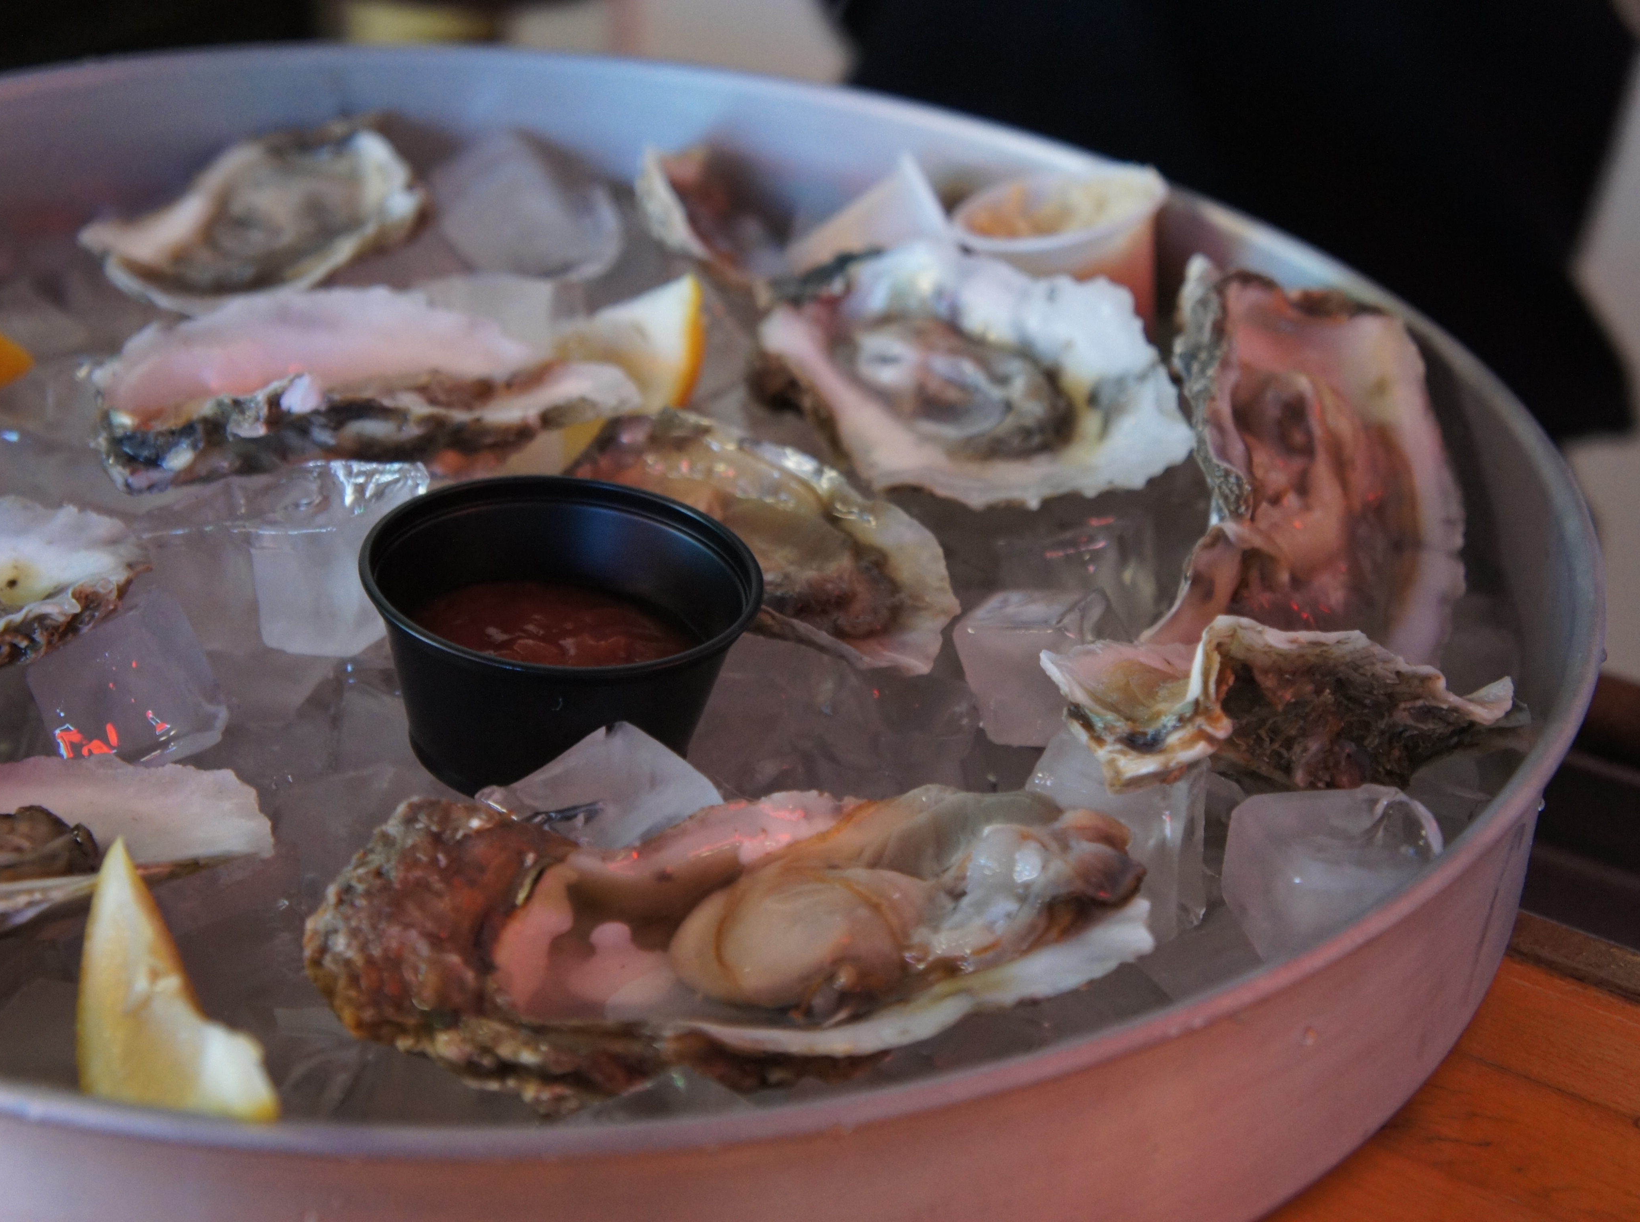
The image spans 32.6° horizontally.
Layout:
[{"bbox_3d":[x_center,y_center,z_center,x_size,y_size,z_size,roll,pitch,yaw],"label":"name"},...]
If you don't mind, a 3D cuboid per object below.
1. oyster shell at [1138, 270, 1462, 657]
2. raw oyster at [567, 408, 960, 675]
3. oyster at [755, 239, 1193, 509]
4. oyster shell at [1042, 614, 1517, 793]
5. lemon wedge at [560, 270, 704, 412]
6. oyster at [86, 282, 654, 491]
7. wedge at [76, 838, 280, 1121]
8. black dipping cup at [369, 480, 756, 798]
[{"bbox_3d":[0.099,-0.031,0.567,0.060,0.034,0.098,-1,55,1],"label":"oyster shell"},{"bbox_3d":[-0.011,-0.013,0.546,0.090,0.030,0.052,30,50,22],"label":"raw oyster"},{"bbox_3d":[0.033,-0.049,0.588,0.094,0.032,0.066,16,53,7],"label":"oyster"},{"bbox_3d":[0.083,0.017,0.500,0.086,0.033,0.042,4,30,-2],"label":"oyster shell"},{"bbox_3d":[-0.039,-0.052,0.592,0.027,0.027,0.050,32,66,0],"label":"lemon wedge"},{"bbox_3d":[-0.093,-0.045,0.570,0.108,0.034,0.050,-6,43,-13],"label":"oyster"},{"bbox_3d":[-0.093,0.056,0.404,0.027,0.026,0.051,-30,80,0],"label":"wedge"},{"bbox_3d":[-0.049,0.008,0.522,0.073,0.036,0.073,6,29,-4],"label":"black dipping cup"}]

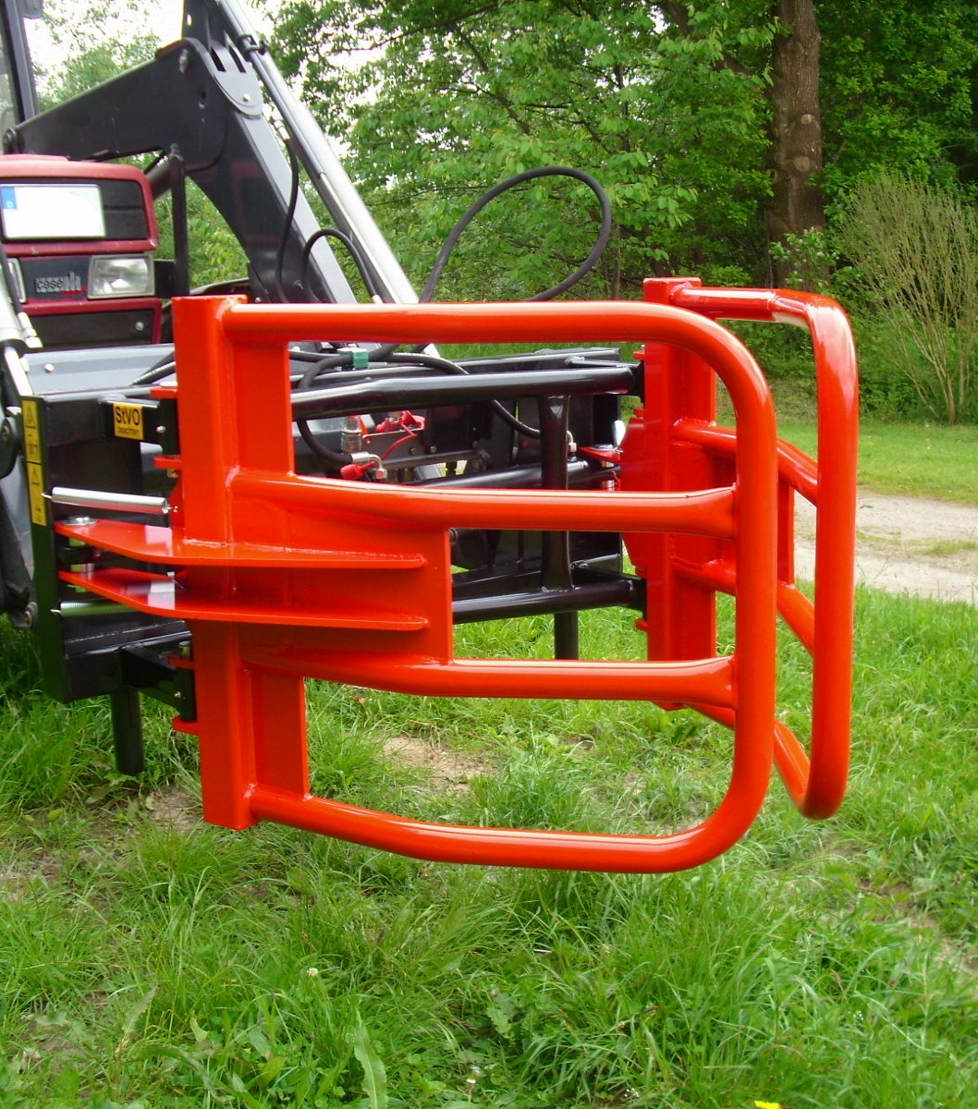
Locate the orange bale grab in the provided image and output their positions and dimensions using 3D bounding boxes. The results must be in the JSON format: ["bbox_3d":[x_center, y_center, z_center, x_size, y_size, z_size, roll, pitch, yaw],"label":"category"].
[{"bbox_3d":[0.099,-0.014,2.677,1.329,0.860,1.081,-10,14,-38],"label":"orange bale grab"}]

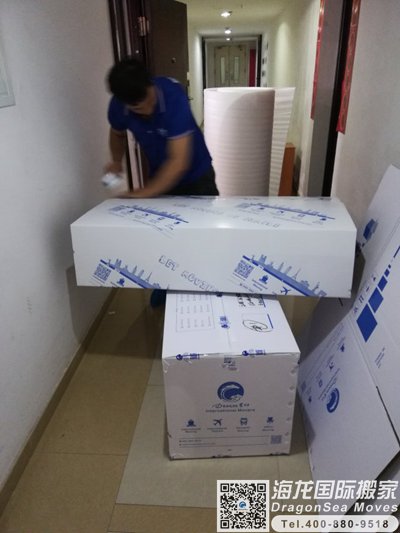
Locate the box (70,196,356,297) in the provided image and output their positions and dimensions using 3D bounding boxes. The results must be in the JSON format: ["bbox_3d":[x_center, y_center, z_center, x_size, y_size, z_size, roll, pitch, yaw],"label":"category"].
[{"bbox_3d":[0.066,-0.125,1.983,1.235,0.303,0.496,2,25,9],"label":"box"}]

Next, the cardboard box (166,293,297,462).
[{"bbox_3d":[0.109,0.412,1.767,0.480,0.499,0.600,-2,24,-1],"label":"cardboard box"}]

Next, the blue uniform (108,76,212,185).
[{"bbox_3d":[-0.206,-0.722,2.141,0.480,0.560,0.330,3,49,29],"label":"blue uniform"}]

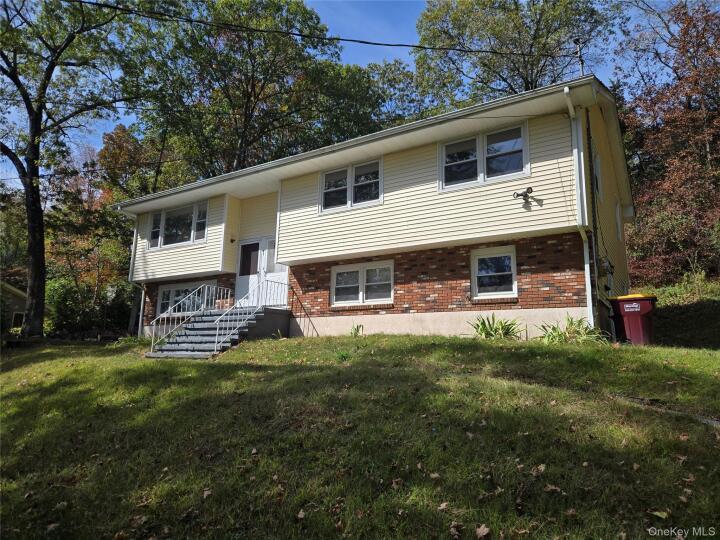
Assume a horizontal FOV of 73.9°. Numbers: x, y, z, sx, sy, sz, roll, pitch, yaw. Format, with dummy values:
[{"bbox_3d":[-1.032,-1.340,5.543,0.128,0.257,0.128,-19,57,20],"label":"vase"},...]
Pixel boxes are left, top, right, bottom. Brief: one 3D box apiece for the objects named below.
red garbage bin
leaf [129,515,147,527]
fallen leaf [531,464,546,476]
[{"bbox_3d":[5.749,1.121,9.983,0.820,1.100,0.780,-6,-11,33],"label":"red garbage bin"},{"bbox_3d":[-1.572,1.761,3.377,0.120,0.035,0.110,-5,-1,-27],"label":"leaf"},{"bbox_3d":[1.344,1.503,3.606,0.115,0.035,0.110,-5,-1,18],"label":"fallen leaf"}]

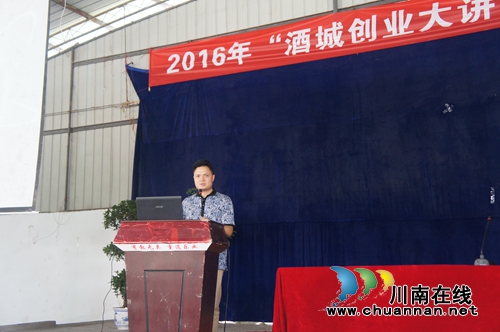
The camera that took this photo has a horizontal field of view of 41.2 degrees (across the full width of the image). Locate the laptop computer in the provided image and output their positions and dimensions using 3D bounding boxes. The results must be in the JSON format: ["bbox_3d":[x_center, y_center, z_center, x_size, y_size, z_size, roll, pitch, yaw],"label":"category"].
[{"bbox_3d":[-0.660,0.384,5.309,0.380,0.235,0.330,-3,-9,16],"label":"laptop computer"}]

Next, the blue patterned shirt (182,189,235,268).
[{"bbox_3d":[-0.345,0.538,5.600,0.470,0.690,0.290,-4,-10,22],"label":"blue patterned shirt"}]

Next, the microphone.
[{"bbox_3d":[1.754,0.571,5.000,0.130,0.385,0.190,-6,-10,32],"label":"microphone"}]

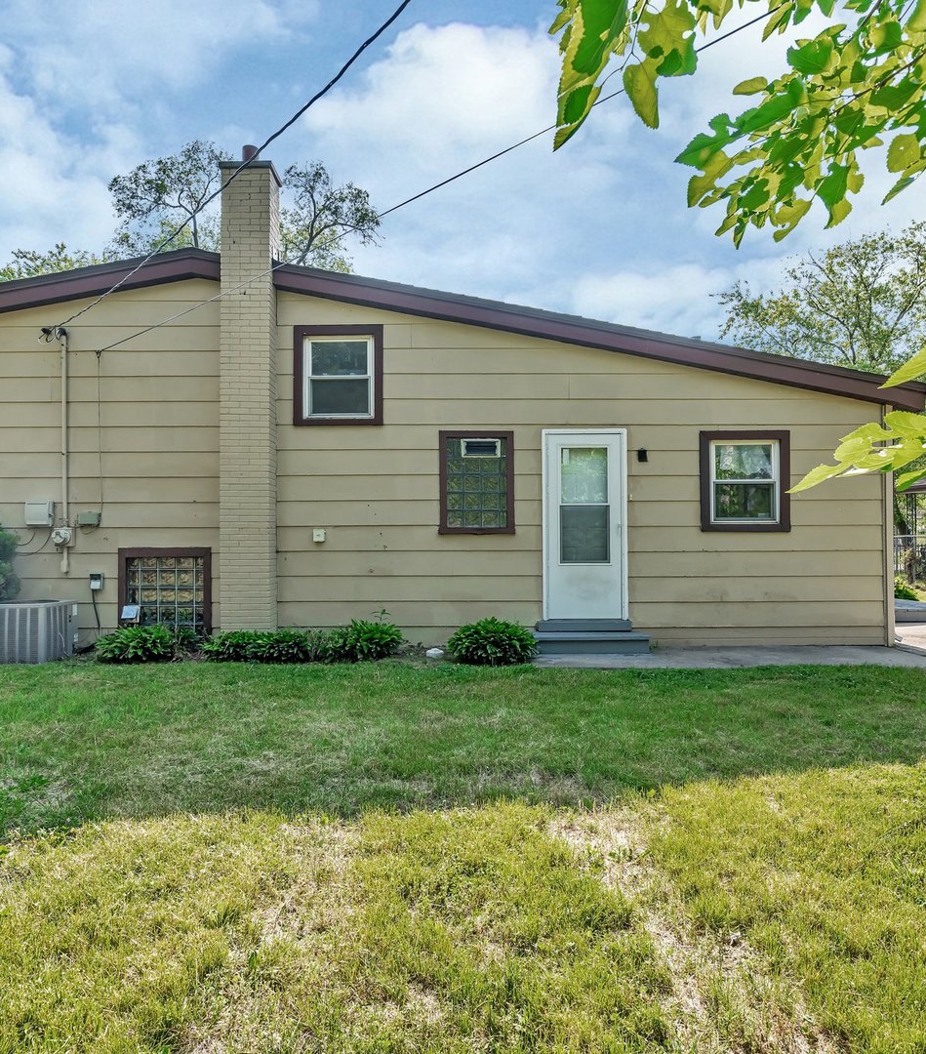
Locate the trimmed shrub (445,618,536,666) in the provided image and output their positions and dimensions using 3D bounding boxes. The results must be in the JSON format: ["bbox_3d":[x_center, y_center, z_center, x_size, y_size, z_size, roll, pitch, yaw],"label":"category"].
[{"bbox_3d":[0.300,1.110,7.120,0.920,0.410,0.860,0,-1,-1],"label":"trimmed shrub"}]

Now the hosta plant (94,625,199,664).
[{"bbox_3d":[-3.280,1.162,7.270,1.000,0.340,0.820,0,-1,-1],"label":"hosta plant"}]

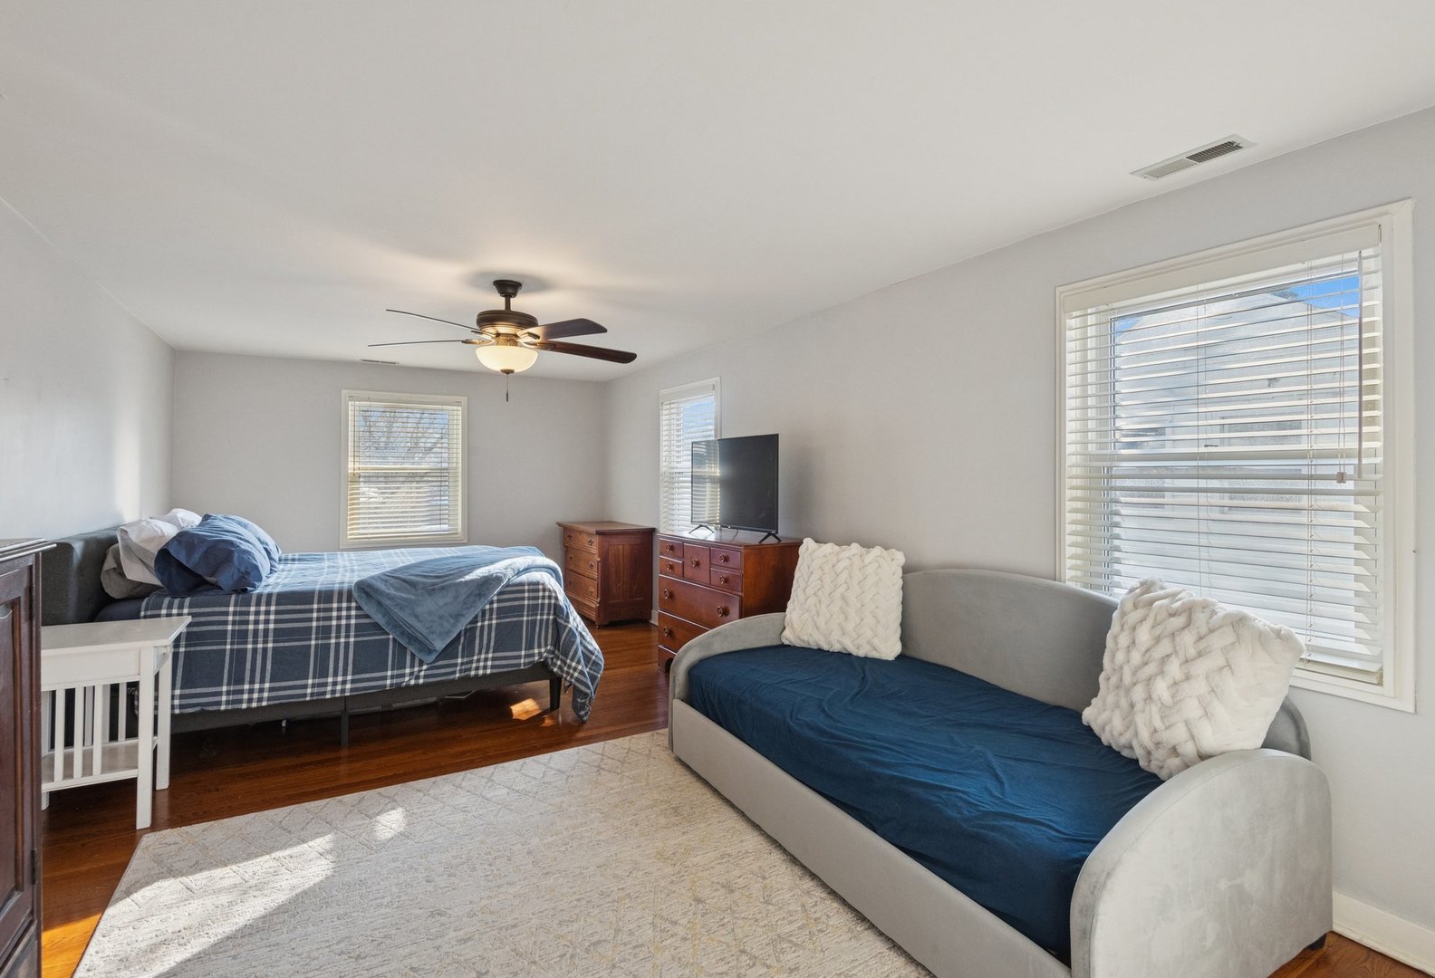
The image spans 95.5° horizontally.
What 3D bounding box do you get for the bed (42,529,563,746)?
[{"bbox_3d":[-2.165,0.702,3.731,2.141,1.045,1.587,0,1,-31],"label":"bed"}]

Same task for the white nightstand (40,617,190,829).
[{"bbox_3d":[-2.355,0.898,2.477,0.506,0.686,0.485,0,1,-31],"label":"white nightstand"}]

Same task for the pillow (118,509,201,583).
[{"bbox_3d":[-2.675,0.282,3.100,0.271,0.323,0.658,0,1,-31],"label":"pillow"}]

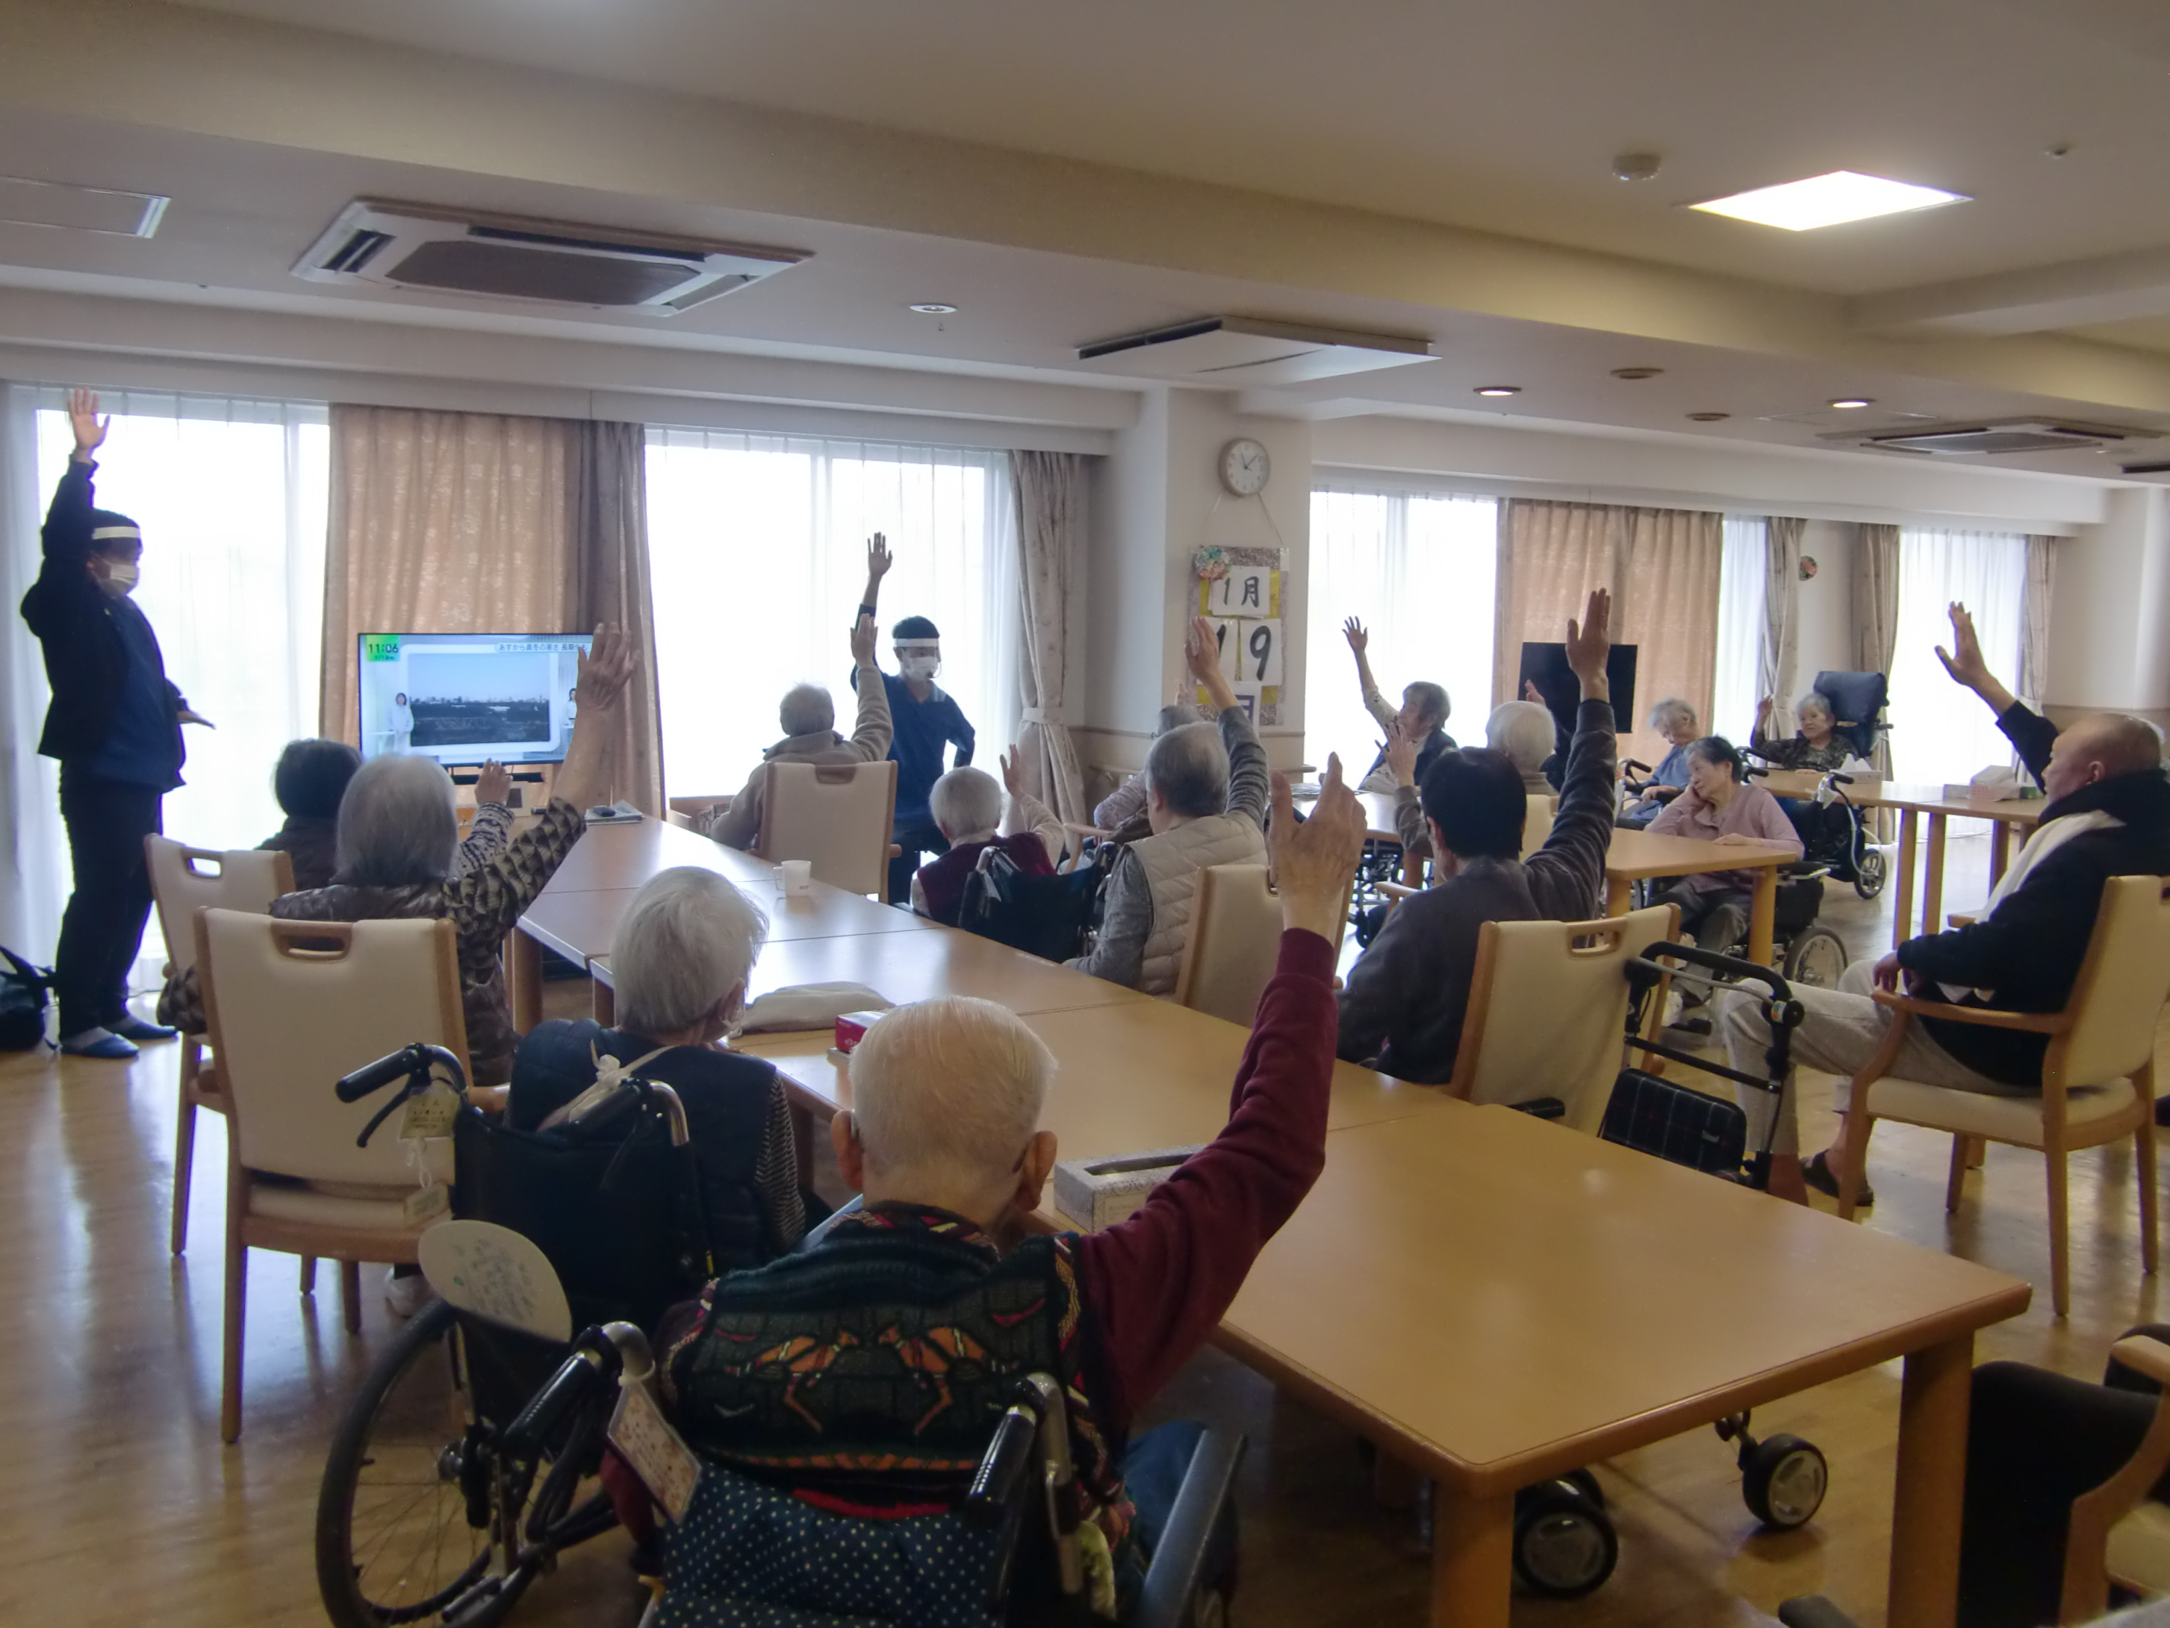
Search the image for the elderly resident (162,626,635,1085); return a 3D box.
[{"bbox_3d":[-1.280,0.369,3.380,0.760,1.430,0.720,1,7,3],"label":"elderly resident"}]

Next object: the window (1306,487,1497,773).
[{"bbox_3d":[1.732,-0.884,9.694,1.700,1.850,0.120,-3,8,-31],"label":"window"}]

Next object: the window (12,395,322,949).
[{"bbox_3d":[-3.415,-0.477,6.604,1.040,2.160,0.100,-3,8,-32],"label":"window"}]

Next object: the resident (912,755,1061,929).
[{"bbox_3d":[-0.336,0.359,4.708,0.520,1.100,0.740,-4,8,-37],"label":"resident"}]

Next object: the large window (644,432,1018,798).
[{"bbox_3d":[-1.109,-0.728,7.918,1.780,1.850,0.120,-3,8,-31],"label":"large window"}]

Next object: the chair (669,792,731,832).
[{"bbox_3d":[-1.372,0.265,7.106,0.570,0.740,0.570,-3,8,-31],"label":"chair"}]

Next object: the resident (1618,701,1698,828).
[{"bbox_3d":[2.510,0.053,7.750,0.740,1.060,0.500,-3,8,-32],"label":"resident"}]

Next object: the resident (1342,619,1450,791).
[{"bbox_3d":[1.353,-0.139,7.816,0.750,1.420,0.550,-1,7,-17],"label":"resident"}]

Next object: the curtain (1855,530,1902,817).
[{"bbox_3d":[5.304,-0.841,11.656,0.440,2.120,0.160,-3,8,-31],"label":"curtain"}]

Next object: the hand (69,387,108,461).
[{"bbox_3d":[-3.226,-1.262,5.680,0.125,0.220,0.080,-4,8,-38],"label":"hand"}]

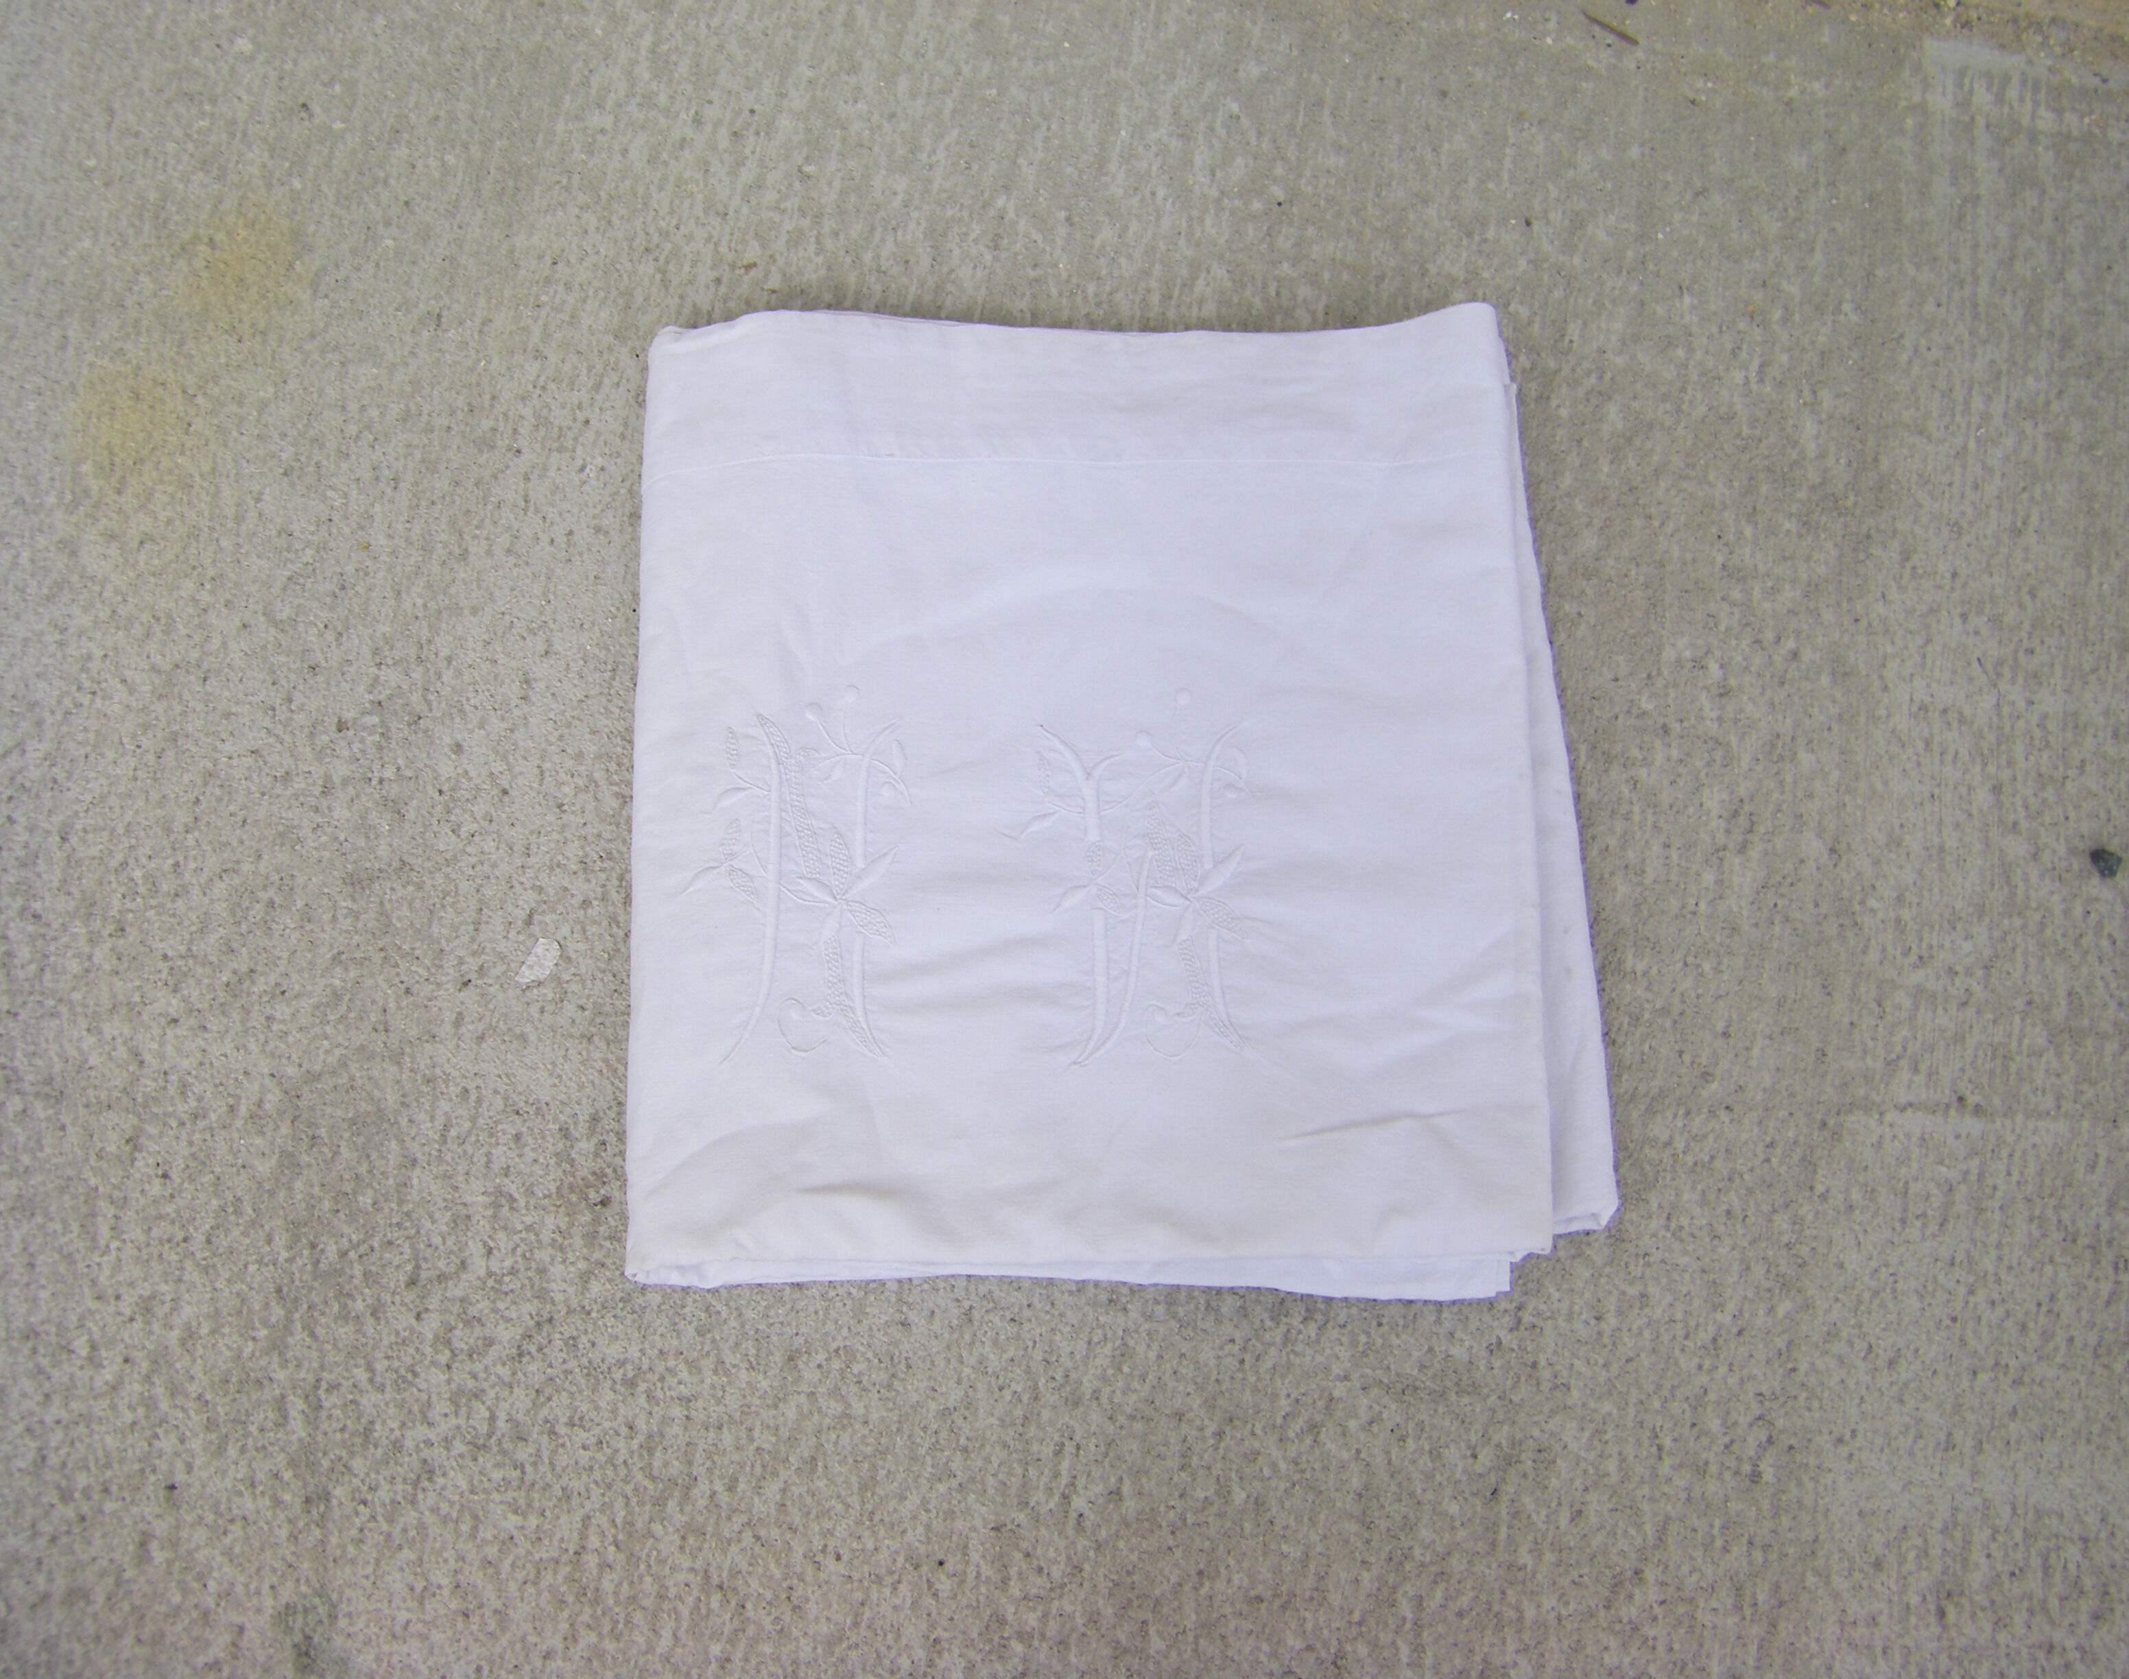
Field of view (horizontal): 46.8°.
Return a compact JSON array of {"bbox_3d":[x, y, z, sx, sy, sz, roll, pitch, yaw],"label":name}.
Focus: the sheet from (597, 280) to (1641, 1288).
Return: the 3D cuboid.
[{"bbox_3d":[0.028,-0.025,1.176,0.460,0.040,0.481,0,77,-1],"label":"sheet"}]

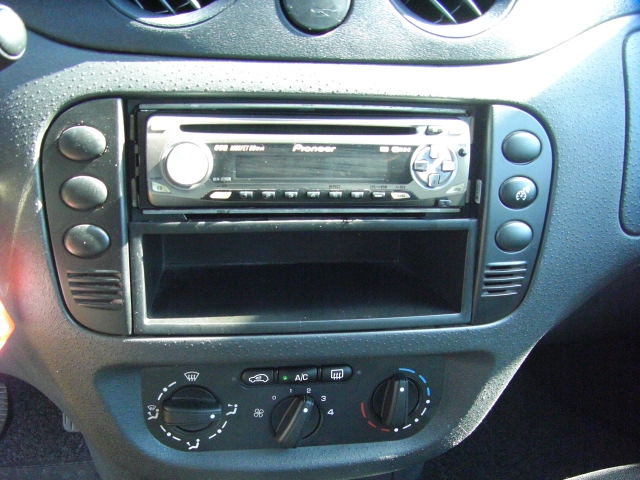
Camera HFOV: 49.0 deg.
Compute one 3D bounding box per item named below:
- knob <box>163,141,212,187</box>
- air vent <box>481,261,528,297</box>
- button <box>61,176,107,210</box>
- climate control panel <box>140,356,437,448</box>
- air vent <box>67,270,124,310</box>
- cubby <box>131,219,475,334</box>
[{"bbox_3d":[-0.066,-0.037,0.350,0.025,0.024,0.012,-1,12,-9],"label":"knob"},{"bbox_3d":[0.104,0.022,0.396,0.028,0.019,0.007,-1,12,-9],"label":"air vent"},{"bbox_3d":[-0.117,-0.023,0.349,0.022,0.018,0.008,-1,12,-9],"label":"button"},{"bbox_3d":[-0.012,0.095,0.392,0.170,0.055,0.024,-1,18,-9],"label":"climate control panel"},{"bbox_3d":[-0.116,0.025,0.362,0.028,0.019,0.007,-1,12,-9],"label":"air vent"},{"bbox_3d":[-0.015,0.007,0.435,0.185,0.059,0.119,-1,12,-9],"label":"cubby"}]

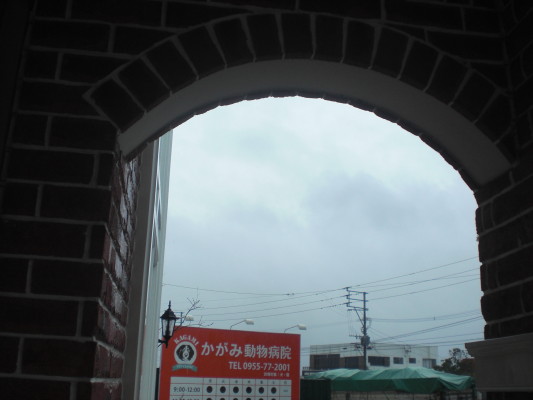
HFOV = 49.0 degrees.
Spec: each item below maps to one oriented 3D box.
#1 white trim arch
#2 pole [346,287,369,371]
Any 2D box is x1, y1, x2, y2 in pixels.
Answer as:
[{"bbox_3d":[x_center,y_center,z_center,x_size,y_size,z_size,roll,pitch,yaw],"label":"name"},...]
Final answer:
[{"bbox_3d":[0.141,-0.222,1.608,1.029,0.272,0.174,3,-18,-8],"label":"white trim arch"},{"bbox_3d":[8.547,13.702,53.748,2.100,10.983,0.600,11,-21,-28],"label":"pole"}]

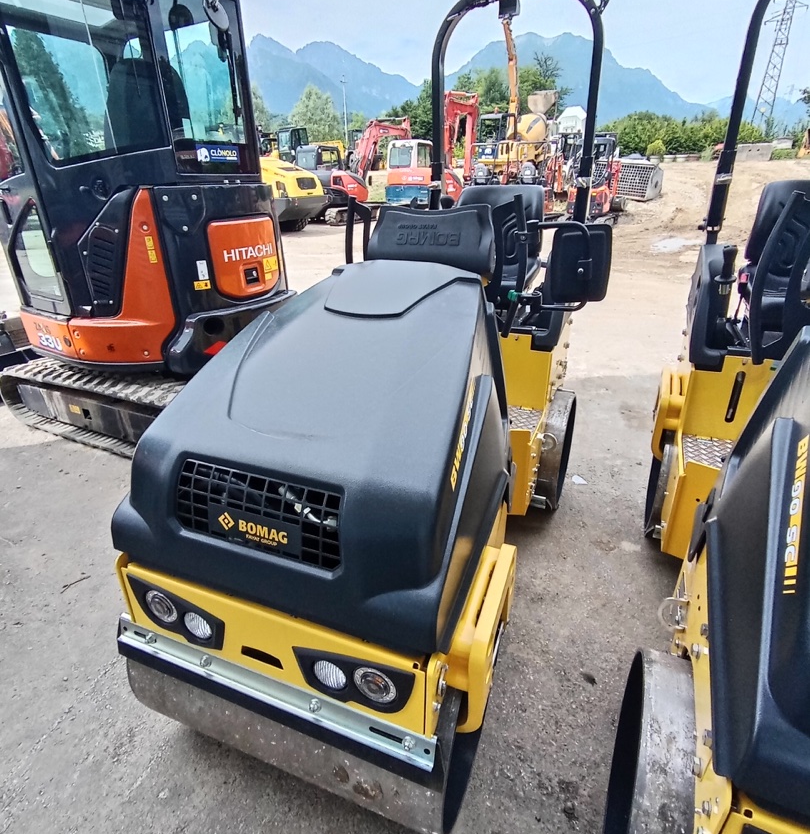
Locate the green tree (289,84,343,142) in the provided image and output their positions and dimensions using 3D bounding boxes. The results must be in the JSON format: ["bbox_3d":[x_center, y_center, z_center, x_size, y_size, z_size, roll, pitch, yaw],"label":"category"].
[{"bbox_3d":[-8.666,-27.649,52.628,5.600,9.500,5.600,0,25,0],"label":"green tree"}]

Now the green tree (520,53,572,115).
[{"bbox_3d":[11.092,-24.155,42.400,4.800,7.400,4.800,5,28,12],"label":"green tree"}]

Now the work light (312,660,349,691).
[{"bbox_3d":[-0.154,0.549,1.153,0.080,0.080,0.045,10,26,20],"label":"work light"}]

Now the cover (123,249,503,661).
[{"bbox_3d":[-0.152,-0.036,1.296,0.790,0.560,0.800,10,29,20],"label":"cover"}]

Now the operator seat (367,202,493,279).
[{"bbox_3d":[0.080,-0.556,1.680,0.430,0.200,0.170,10,29,20],"label":"operator seat"}]

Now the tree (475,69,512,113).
[{"bbox_3d":[6.805,-23.414,43.753,4.200,8.800,4.200,0,25,0],"label":"tree"}]

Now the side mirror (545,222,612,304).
[{"bbox_3d":[0.522,-0.458,1.600,0.165,0.225,0.055,-5,27,-7],"label":"side mirror"}]

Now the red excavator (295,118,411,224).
[{"bbox_3d":[-1.560,-9.240,19.748,2.100,3.450,5.100,22,33,39],"label":"red excavator"}]

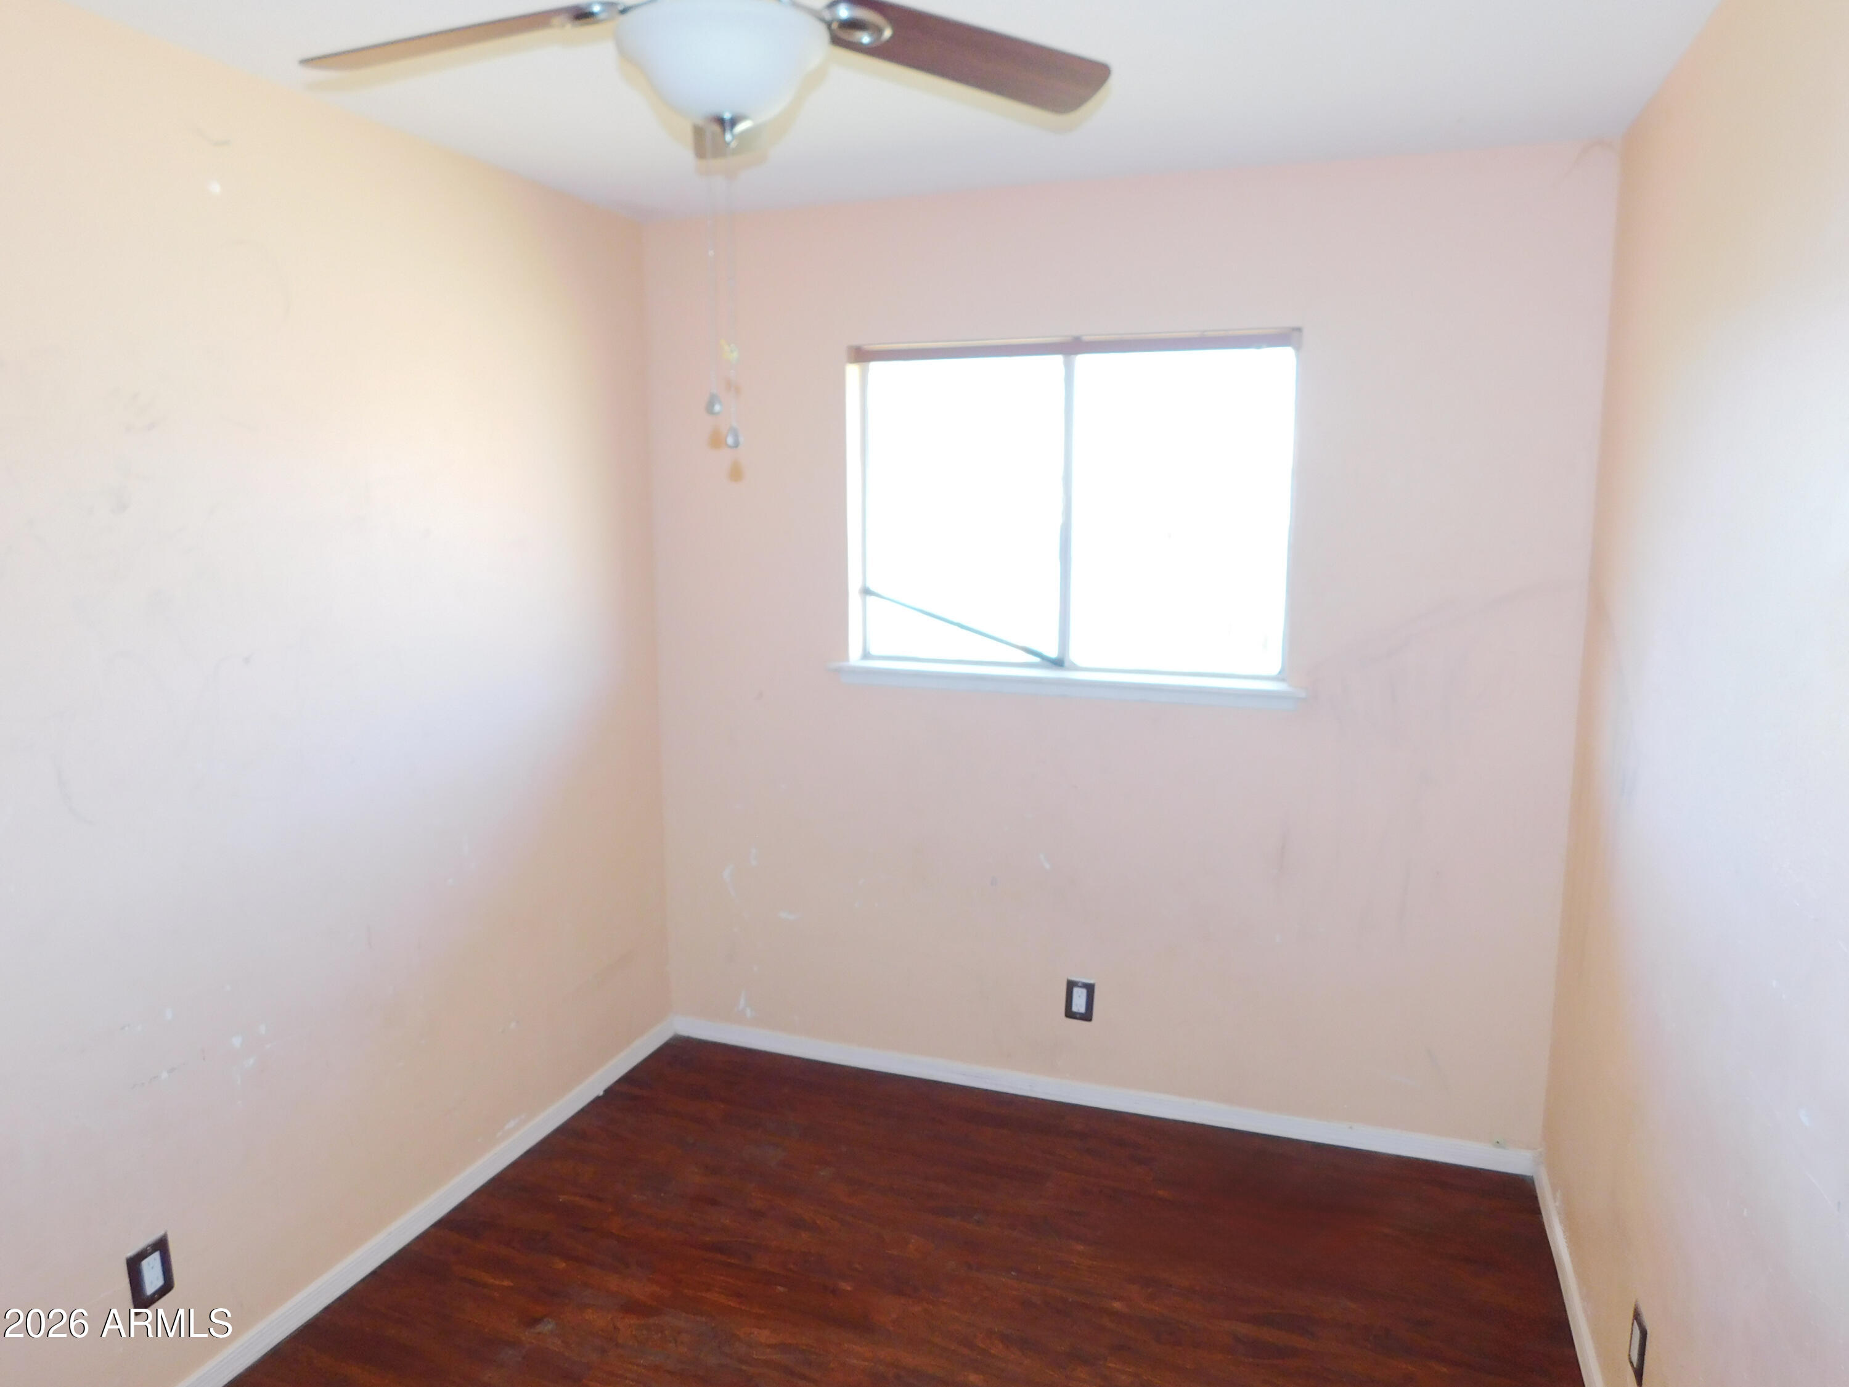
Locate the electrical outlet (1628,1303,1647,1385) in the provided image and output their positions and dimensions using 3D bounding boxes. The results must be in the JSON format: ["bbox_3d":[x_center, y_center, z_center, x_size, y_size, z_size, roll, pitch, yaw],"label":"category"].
[{"bbox_3d":[1.159,1.061,1.995,0.010,0.116,0.075,3,10,19],"label":"electrical outlet"}]

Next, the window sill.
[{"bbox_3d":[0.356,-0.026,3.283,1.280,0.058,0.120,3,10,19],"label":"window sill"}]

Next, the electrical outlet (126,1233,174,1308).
[{"bbox_3d":[-1.367,1.031,2.172,0.010,0.116,0.075,3,10,19],"label":"electrical outlet"}]

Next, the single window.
[{"bbox_3d":[0.366,-0.484,3.239,1.181,0.867,0.100,3,10,19],"label":"single window"}]

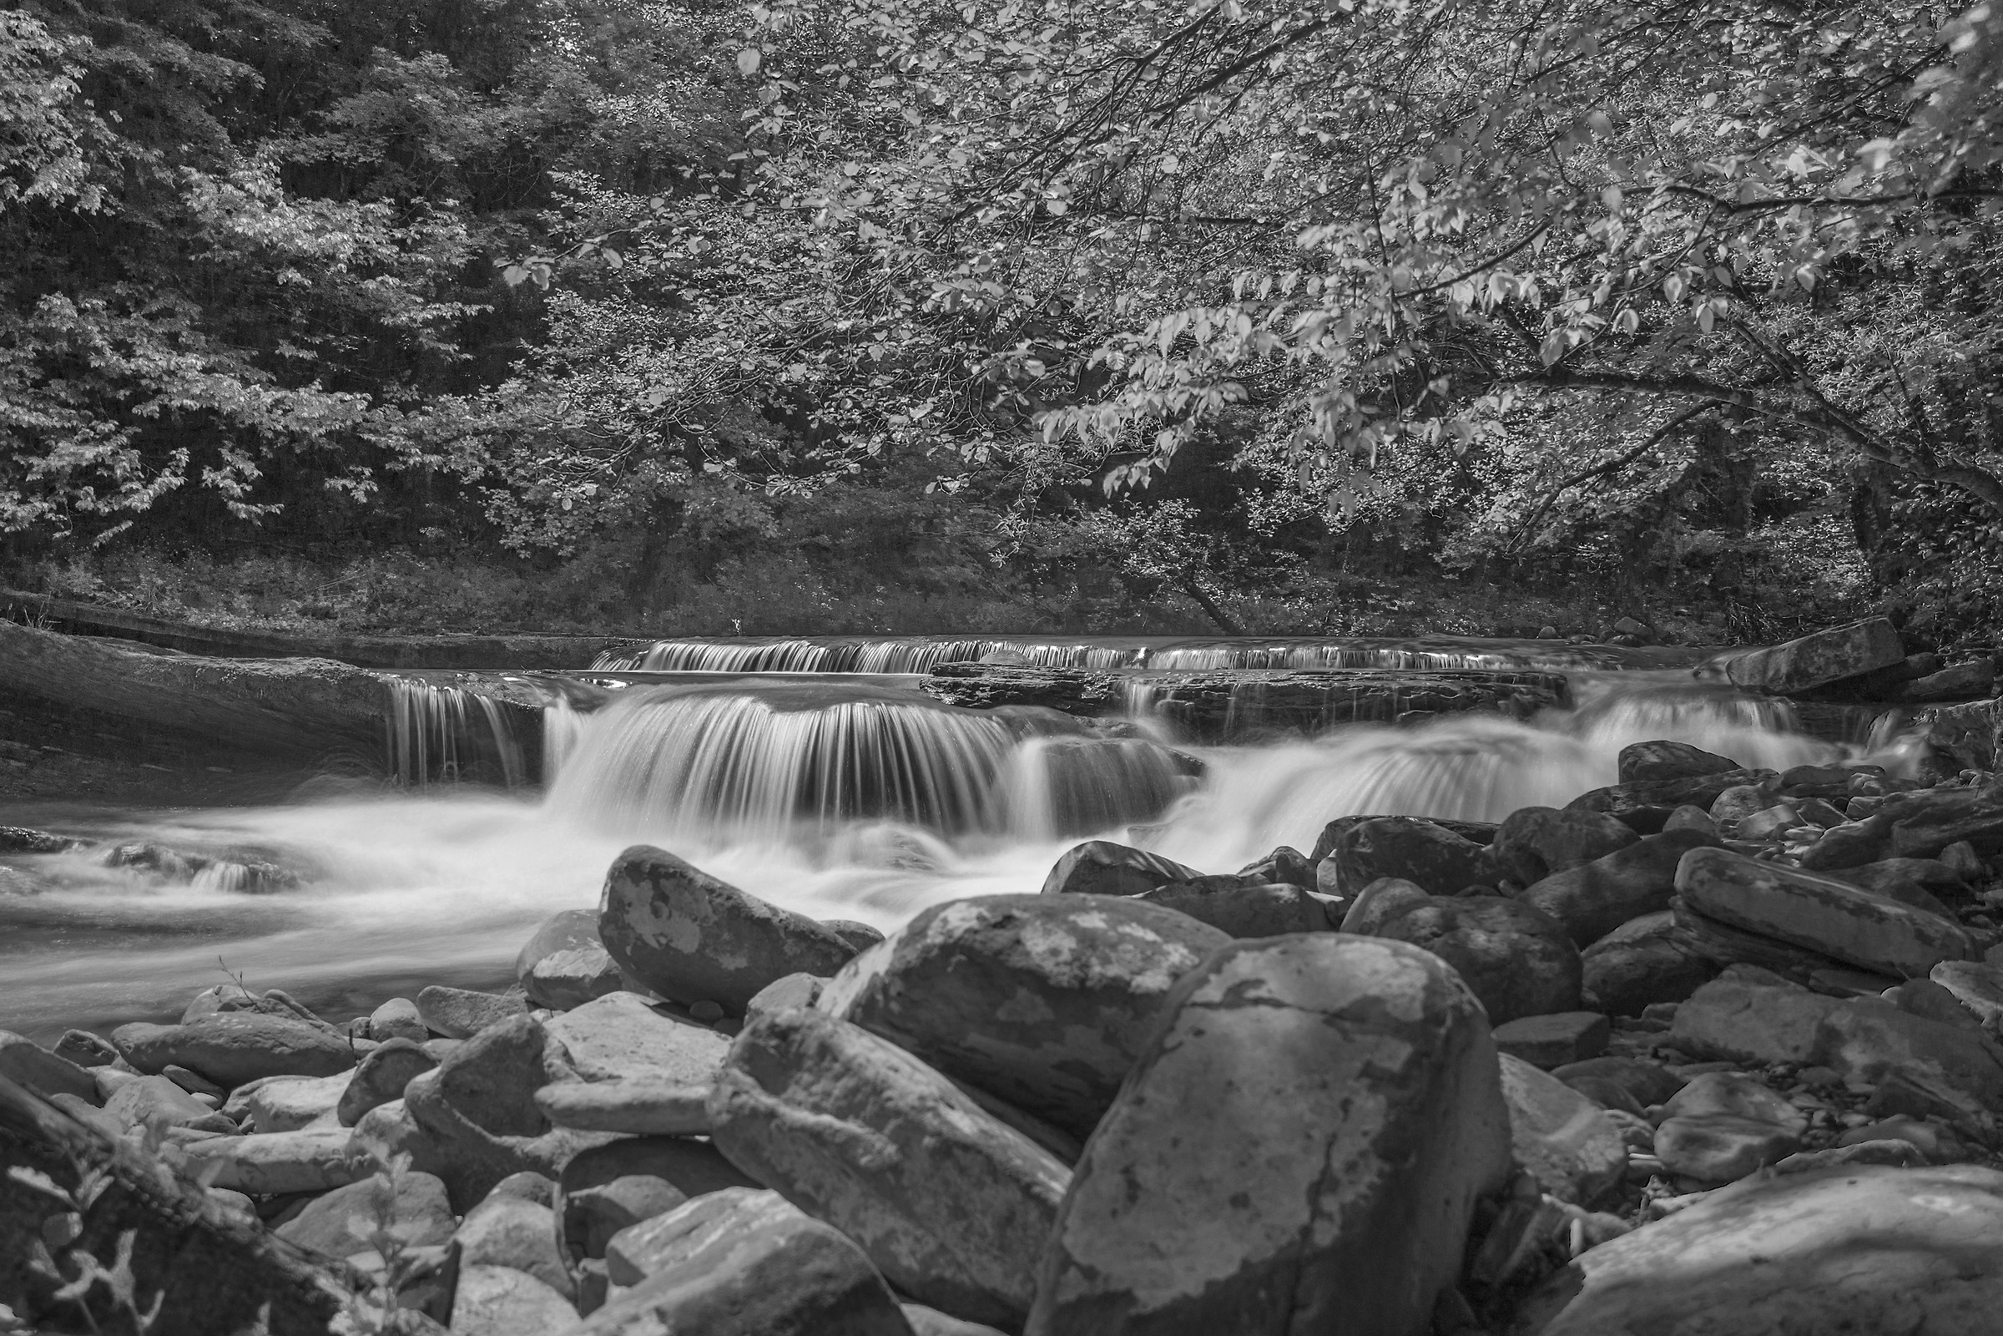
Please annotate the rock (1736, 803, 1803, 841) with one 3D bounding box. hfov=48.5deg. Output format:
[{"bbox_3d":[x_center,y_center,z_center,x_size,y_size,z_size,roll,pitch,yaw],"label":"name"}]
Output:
[{"bbox_3d":[2.489,0.496,7.200,0.210,0.120,0.160,0,1,0],"label":"rock"}]

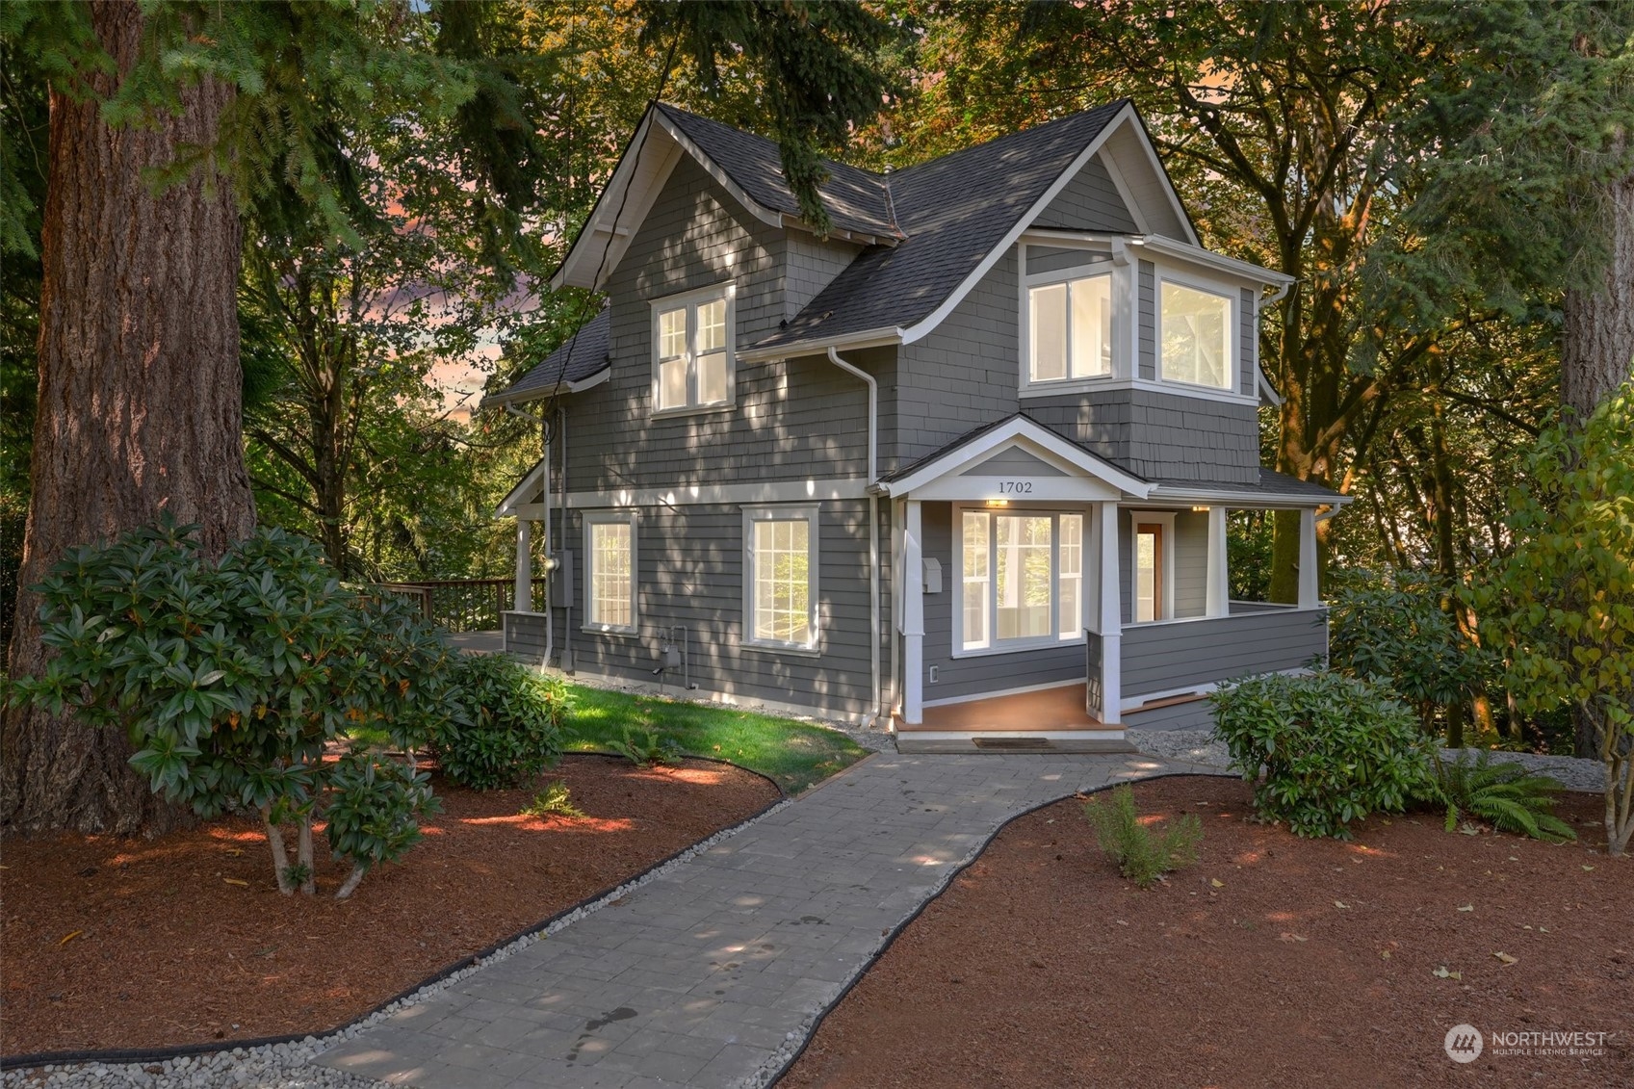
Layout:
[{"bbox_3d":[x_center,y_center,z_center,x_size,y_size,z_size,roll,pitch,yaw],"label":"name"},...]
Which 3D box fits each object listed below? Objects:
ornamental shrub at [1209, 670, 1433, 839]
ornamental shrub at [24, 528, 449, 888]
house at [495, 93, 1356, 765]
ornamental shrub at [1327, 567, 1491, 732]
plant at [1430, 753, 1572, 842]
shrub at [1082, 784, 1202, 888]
[{"bbox_3d":[3.649,1.444,8.550,1.500,1.100,1.400,0,1,23],"label":"ornamental shrub"},{"bbox_3d":[-3.234,0.949,6.650,2.250,2.150,2.000,0,1,-26],"label":"ornamental shrub"},{"bbox_3d":[1.253,-1.911,17.623,8.700,7.700,11.200,-1,1,-43],"label":"house"},{"bbox_3d":[6.167,1.074,12.300,1.650,1.750,1.500,0,1,27],"label":"ornamental shrub"},{"bbox_3d":[5.002,1.740,8.650,1.120,0.500,1.100,0,1,30],"label":"plant"},{"bbox_3d":[1.945,1.692,7.050,0.680,0.620,0.580,0,1,16],"label":"shrub"}]

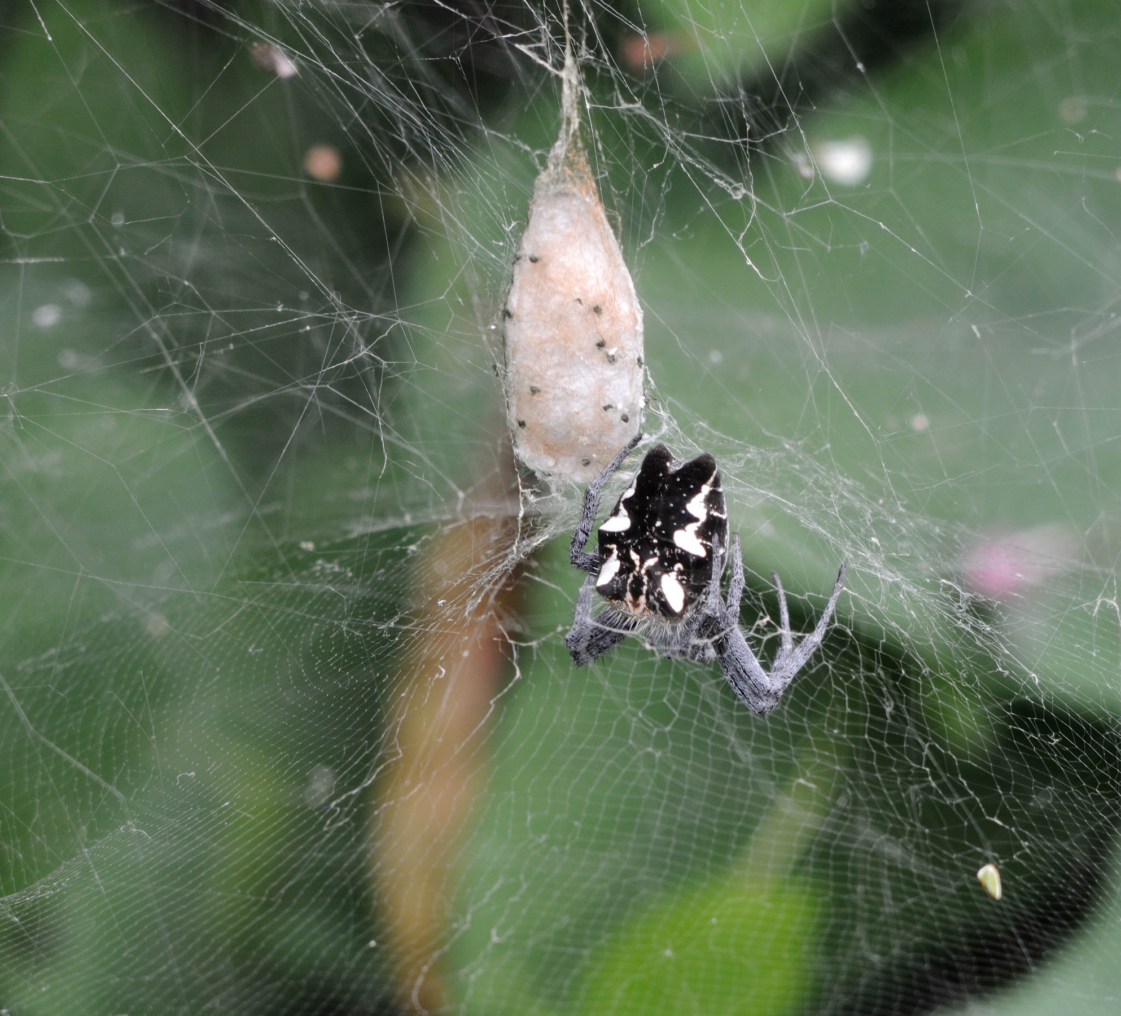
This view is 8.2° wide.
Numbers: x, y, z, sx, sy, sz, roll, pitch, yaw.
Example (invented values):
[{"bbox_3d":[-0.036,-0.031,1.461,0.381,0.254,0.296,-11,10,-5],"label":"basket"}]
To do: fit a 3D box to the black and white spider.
[{"bbox_3d":[0.009,0.004,0.480,0.017,0.017,0.010,8,16,12],"label":"black and white spider"}]

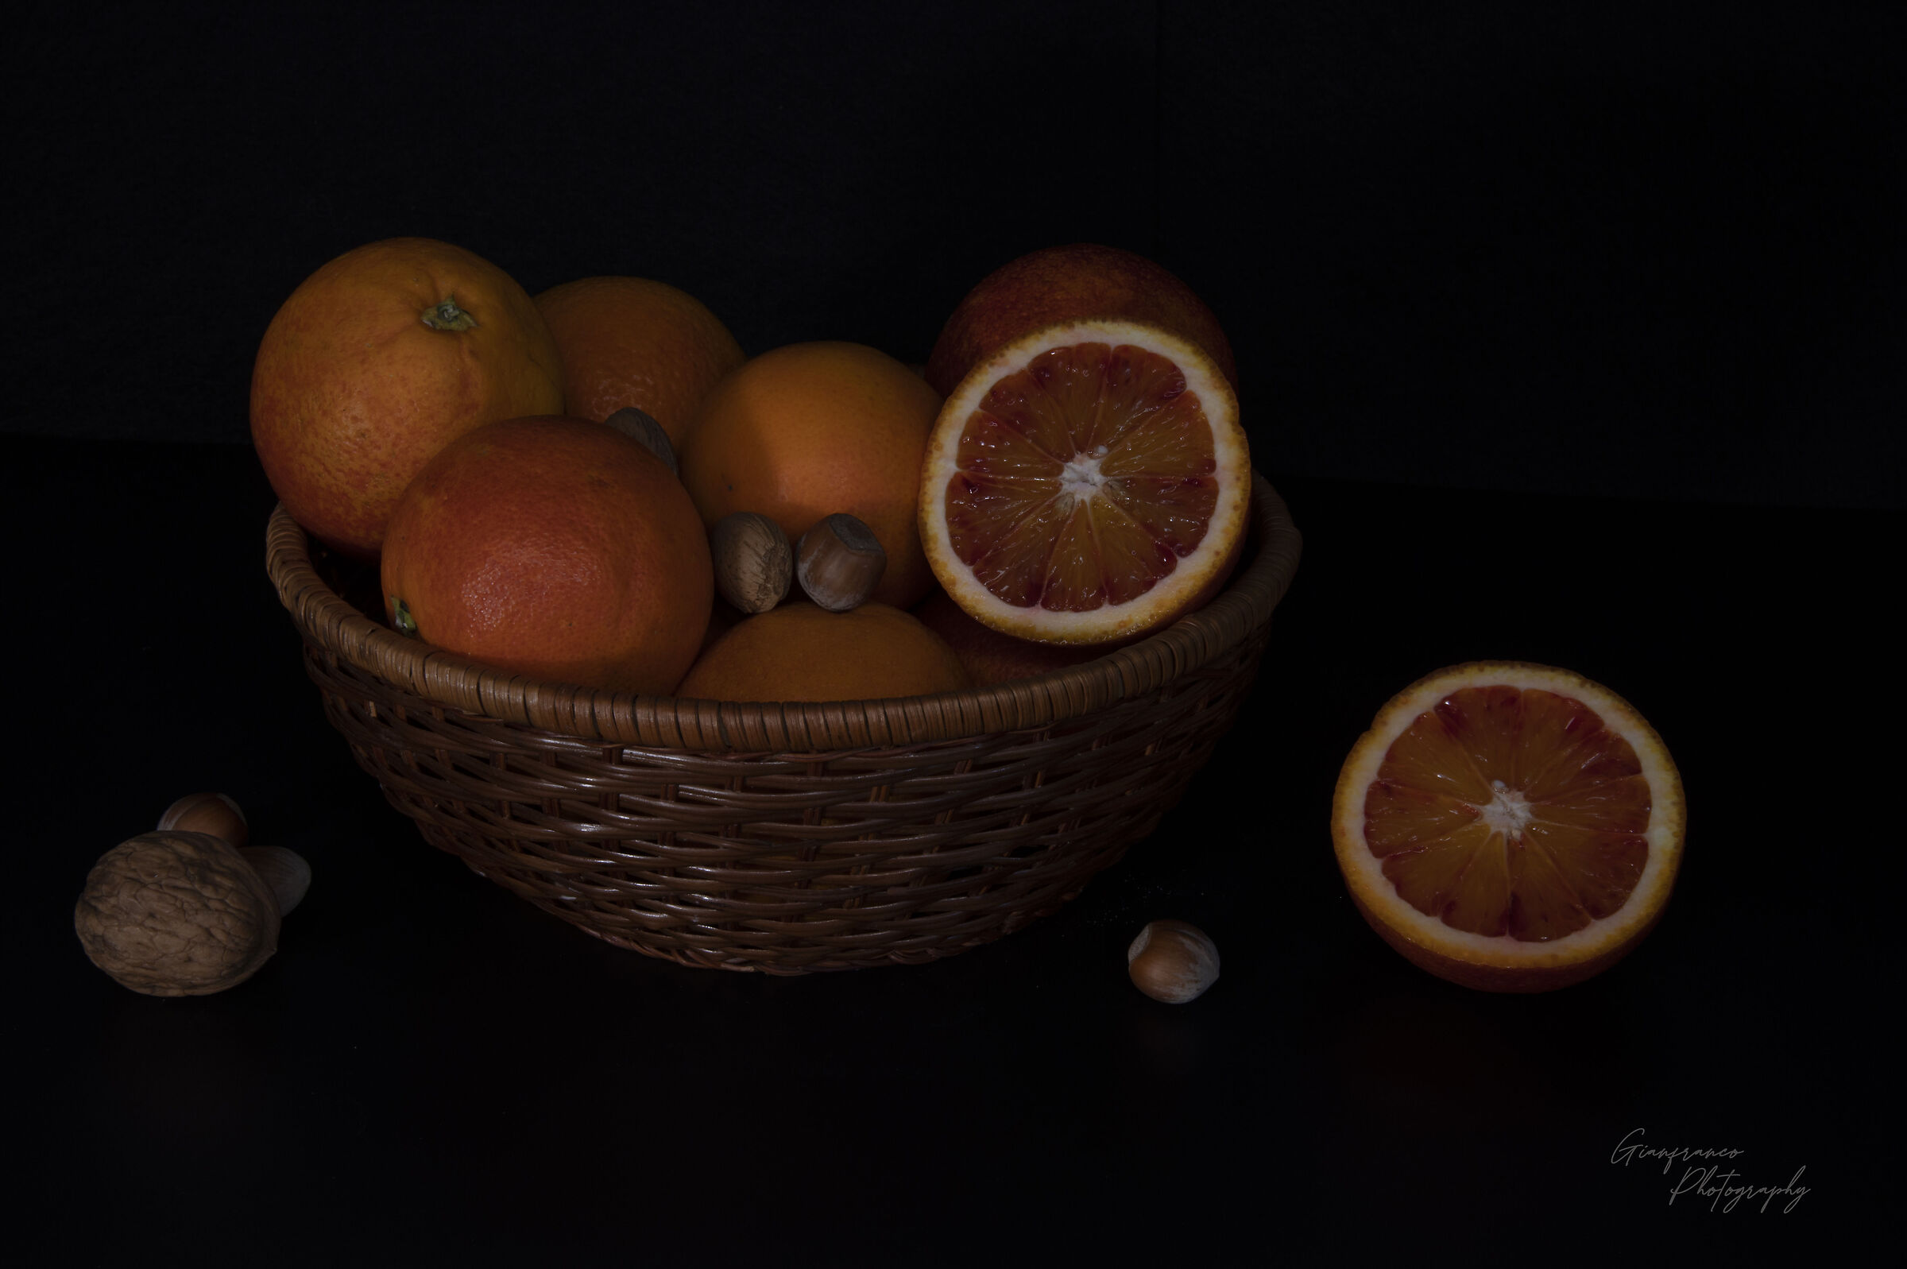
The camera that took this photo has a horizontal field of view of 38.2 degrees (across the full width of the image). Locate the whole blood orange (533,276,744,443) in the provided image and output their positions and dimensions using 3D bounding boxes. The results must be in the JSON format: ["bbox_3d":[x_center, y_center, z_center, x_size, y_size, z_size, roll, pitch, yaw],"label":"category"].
[{"bbox_3d":[-0.085,-0.052,0.684,0.074,0.074,0.074,1,24,0],"label":"whole blood orange"}]

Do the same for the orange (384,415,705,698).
[{"bbox_3d":[-0.087,-0.012,0.591,0.072,0.072,0.072,1,24,0],"label":"orange"}]

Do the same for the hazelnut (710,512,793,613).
[{"bbox_3d":[-0.043,-0.015,0.588,0.018,0.021,0.018,0,23,0],"label":"hazelnut"}]

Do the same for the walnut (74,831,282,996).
[{"bbox_3d":[-0.170,0.061,0.606,0.045,0.036,0.037,0,23,0],"label":"walnut"}]

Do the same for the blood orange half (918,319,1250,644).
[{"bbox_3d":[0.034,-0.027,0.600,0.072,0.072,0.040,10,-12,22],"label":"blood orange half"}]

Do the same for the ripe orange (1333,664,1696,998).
[{"bbox_3d":[0.127,0.051,0.626,0.079,0.040,0.078,10,59,19],"label":"ripe orange"}]

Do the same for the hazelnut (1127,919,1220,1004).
[{"bbox_3d":[0.049,0.072,0.608,0.021,0.019,0.019,19,0,-18],"label":"hazelnut"}]

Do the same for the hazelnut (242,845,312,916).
[{"bbox_3d":[-0.157,0.058,0.629,0.021,0.019,0.021,0,23,0],"label":"hazelnut"}]

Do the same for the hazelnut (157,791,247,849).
[{"bbox_3d":[-0.177,0.047,0.651,0.021,0.019,0.021,0,23,0],"label":"hazelnut"}]

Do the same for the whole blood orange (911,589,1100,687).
[{"bbox_3d":[0.022,0.017,0.644,0.072,0.072,0.072,1,24,0],"label":"whole blood orange"}]

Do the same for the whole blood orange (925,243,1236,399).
[{"bbox_3d":[0.031,-0.057,0.672,0.076,0.076,0.076,1,24,0],"label":"whole blood orange"}]

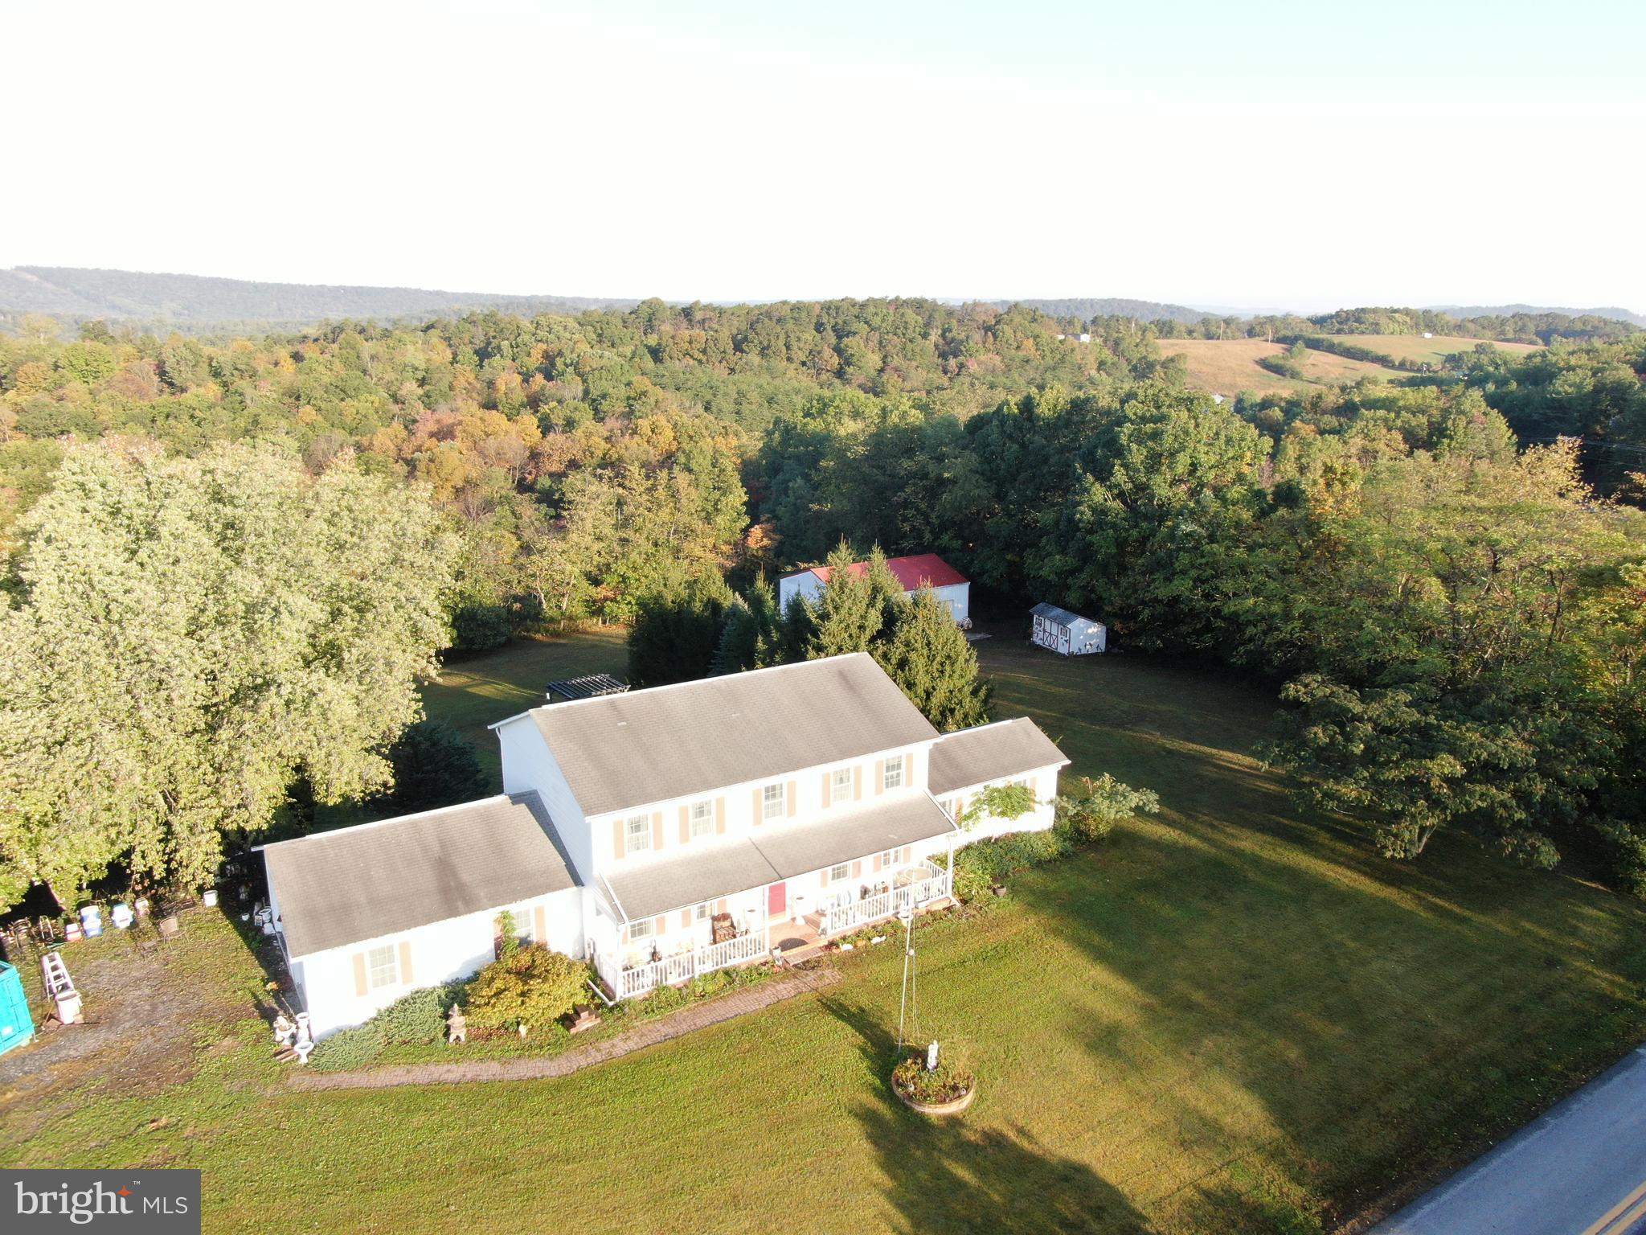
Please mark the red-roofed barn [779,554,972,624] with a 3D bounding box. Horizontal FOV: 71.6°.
[{"bbox_3d":[4.000,-1.864,87.120,11.540,4.800,8.700,-9,17,-35],"label":"red-roofed barn"}]

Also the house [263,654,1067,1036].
[{"bbox_3d":[-4.222,6.281,40.770,28.080,7.740,11.190,-8,17,-32],"label":"house"}]

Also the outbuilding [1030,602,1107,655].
[{"bbox_3d":[17.494,0.777,81.170,3.130,2.750,4.390,-5,15,-23],"label":"outbuilding"}]

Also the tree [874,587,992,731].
[{"bbox_3d":[5.177,2.257,58.016,6.100,8.300,6.100,1,14,0],"label":"tree"}]

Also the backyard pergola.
[{"bbox_3d":[-12.505,4.827,61.615,3.650,2.500,2.750,-8,17,-32],"label":"backyard pergola"}]

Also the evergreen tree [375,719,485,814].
[{"bbox_3d":[-15.765,6.492,46.612,4.500,5.000,4.500,-8,17,-32],"label":"evergreen tree"}]

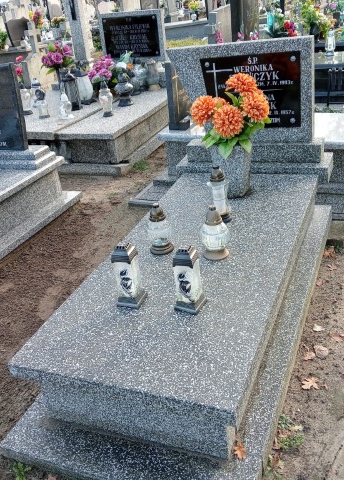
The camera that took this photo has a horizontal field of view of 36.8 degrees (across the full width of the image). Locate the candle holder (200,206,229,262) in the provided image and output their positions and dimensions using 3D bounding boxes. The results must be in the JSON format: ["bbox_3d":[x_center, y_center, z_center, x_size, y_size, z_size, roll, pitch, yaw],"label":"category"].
[{"bbox_3d":[0.180,-0.046,2.202,0.122,0.220,0.122,4,30,22],"label":"candle holder"}]

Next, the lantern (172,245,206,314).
[{"bbox_3d":[0.055,0.134,1.870,0.092,0.245,0.092,9,32,29],"label":"lantern"}]

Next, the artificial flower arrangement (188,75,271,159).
[{"bbox_3d":[0.285,-0.617,2.562,0.385,0.400,0.330,4,30,22],"label":"artificial flower arrangement"}]

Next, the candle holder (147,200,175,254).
[{"bbox_3d":[-0.056,-0.060,2.291,0.112,0.219,0.112,-6,28,3],"label":"candle holder"}]

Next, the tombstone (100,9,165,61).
[{"bbox_3d":[-0.488,-2.551,6.505,0.800,0.643,0.110,10,31,31],"label":"tombstone"}]

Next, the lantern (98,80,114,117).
[{"bbox_3d":[-0.631,-1.341,4.861,0.125,0.315,0.125,4,30,22],"label":"lantern"}]

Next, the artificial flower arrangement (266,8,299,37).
[{"bbox_3d":[1.658,-3.241,7.753,0.440,0.430,0.360,4,29,22],"label":"artificial flower arrangement"}]

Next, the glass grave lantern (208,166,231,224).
[{"bbox_3d":[0.230,-0.220,2.455,0.092,0.274,0.092,4,30,22],"label":"glass grave lantern"}]

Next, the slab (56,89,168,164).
[{"bbox_3d":[-0.421,-1.192,5.146,0.592,0.265,1.750,4,30,22],"label":"slab"}]

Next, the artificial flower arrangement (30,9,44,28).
[{"bbox_3d":[-2.109,-3.448,8.041,0.240,0.350,0.220,4,30,22],"label":"artificial flower arrangement"}]

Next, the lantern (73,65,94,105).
[{"bbox_3d":[-0.923,-1.647,5.452,0.175,0.370,0.175,4,30,22],"label":"lantern"}]

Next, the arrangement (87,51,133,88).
[{"bbox_3d":[-0.709,-1.955,5.958,0.430,0.410,0.330,4,29,22],"label":"arrangement"}]

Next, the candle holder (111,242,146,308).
[{"bbox_3d":[-0.167,0.124,1.941,0.093,0.249,0.095,6,31,24],"label":"candle holder"}]

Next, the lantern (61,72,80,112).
[{"bbox_3d":[-1.097,-1.670,5.714,0.150,0.408,0.150,4,29,22],"label":"lantern"}]

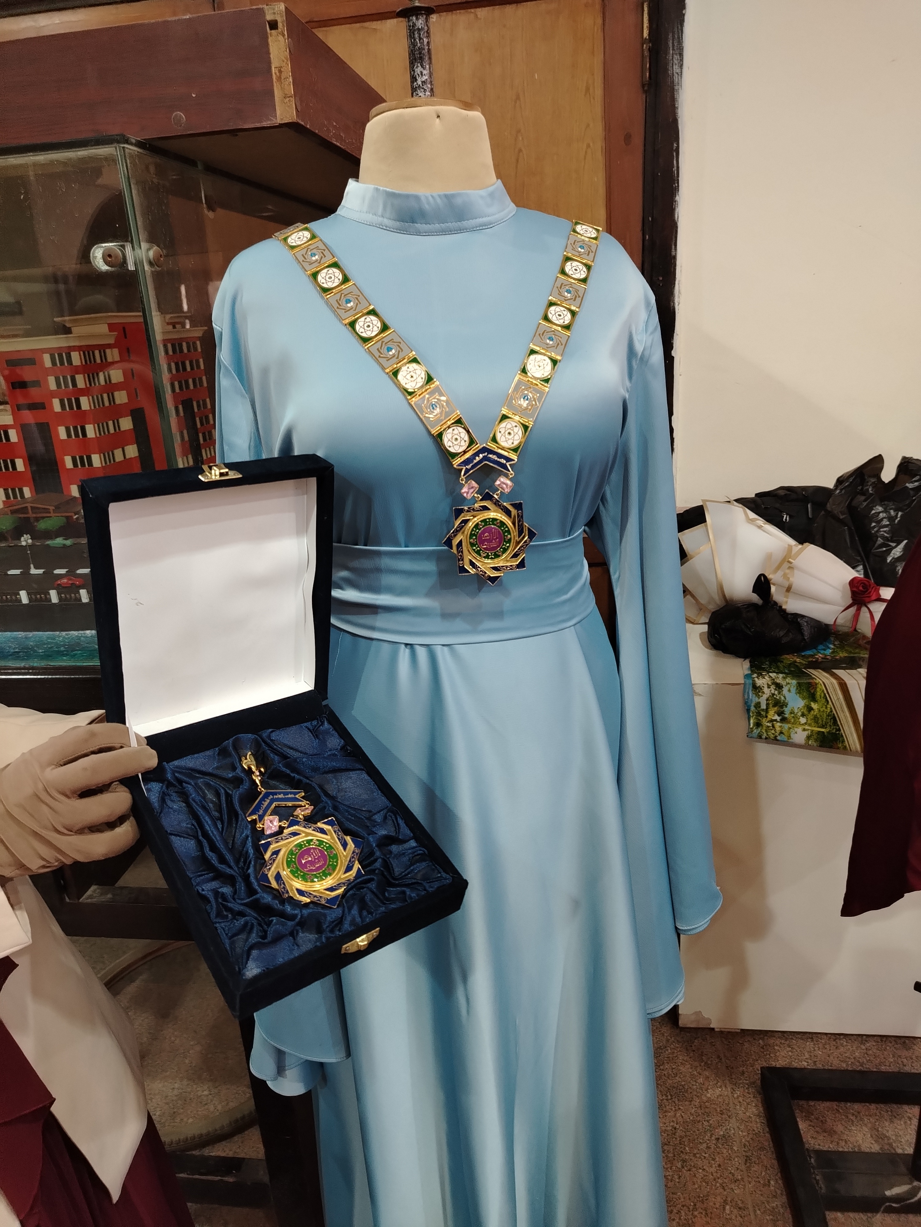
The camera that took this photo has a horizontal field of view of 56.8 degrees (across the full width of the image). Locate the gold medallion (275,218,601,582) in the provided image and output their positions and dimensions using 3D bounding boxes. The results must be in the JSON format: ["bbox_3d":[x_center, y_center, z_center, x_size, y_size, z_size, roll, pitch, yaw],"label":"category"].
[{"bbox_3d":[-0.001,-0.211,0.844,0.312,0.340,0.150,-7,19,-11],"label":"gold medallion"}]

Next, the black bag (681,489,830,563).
[{"bbox_3d":[0.708,-0.178,2.012,0.370,0.200,0.190,-1,19,7],"label":"black bag"}]

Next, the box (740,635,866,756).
[{"bbox_3d":[0.642,0.123,1.554,0.250,0.150,0.240,-1,19,7],"label":"box"}]

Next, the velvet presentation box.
[{"bbox_3d":[-0.140,0.069,0.662,0.193,0.267,0.305,-14,40,-35],"label":"velvet presentation box"}]

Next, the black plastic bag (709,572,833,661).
[{"bbox_3d":[0.598,-0.009,1.626,0.225,0.130,0.165,-1,19,7],"label":"black plastic bag"}]

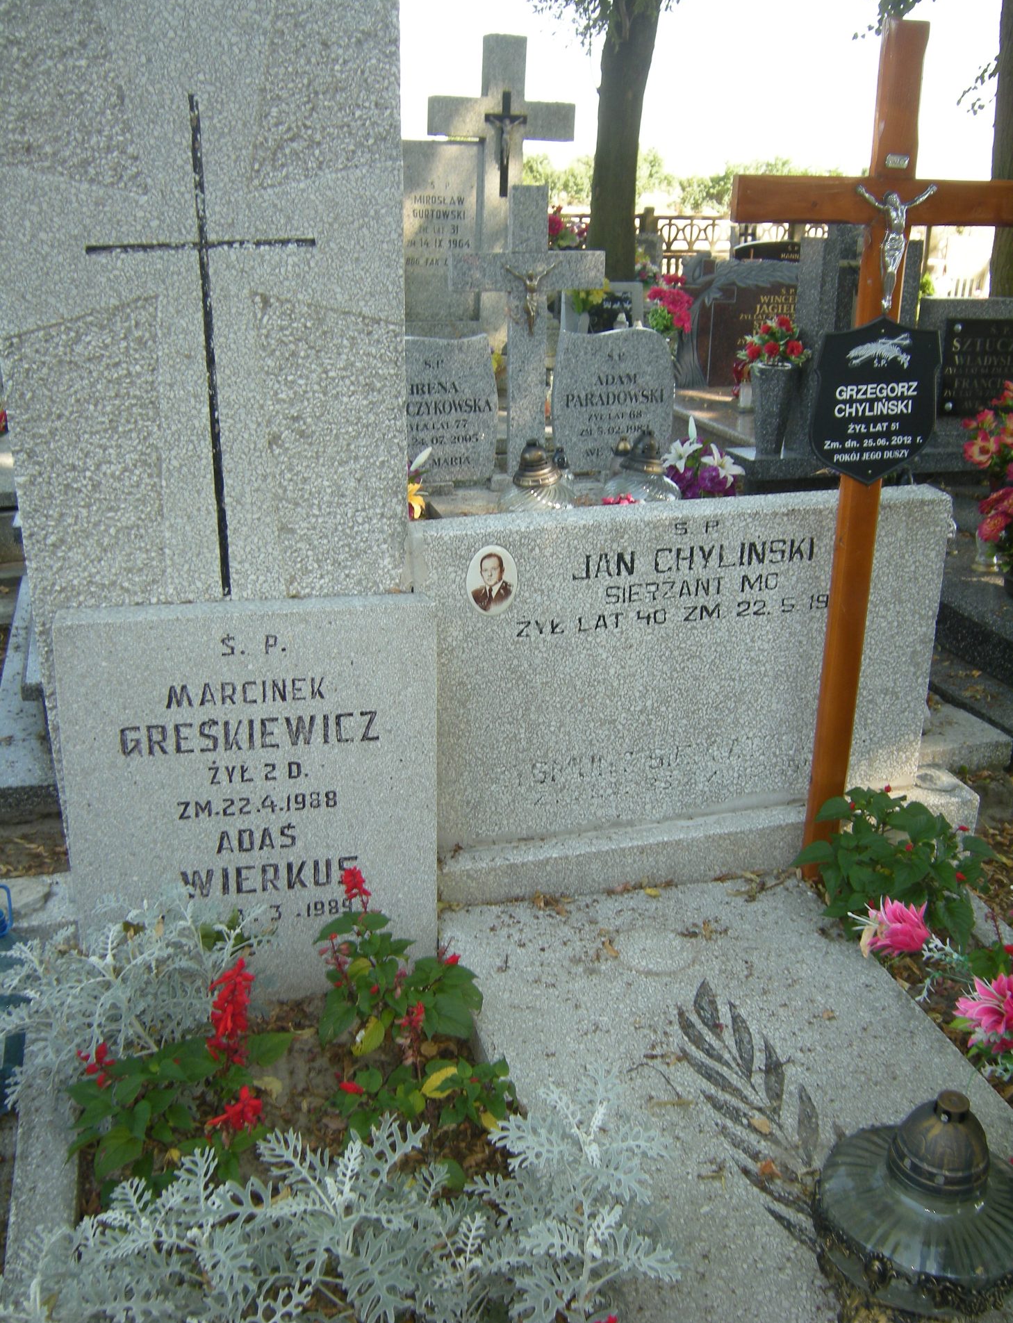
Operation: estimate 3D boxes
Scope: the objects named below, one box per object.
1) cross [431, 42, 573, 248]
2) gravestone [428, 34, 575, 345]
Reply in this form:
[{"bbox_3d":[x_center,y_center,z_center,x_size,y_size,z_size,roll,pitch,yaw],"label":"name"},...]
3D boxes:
[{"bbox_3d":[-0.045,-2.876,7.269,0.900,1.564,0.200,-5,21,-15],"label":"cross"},{"bbox_3d":[-0.045,-2.805,7.295,0.903,1.715,0.200,-5,21,-15],"label":"gravestone"}]

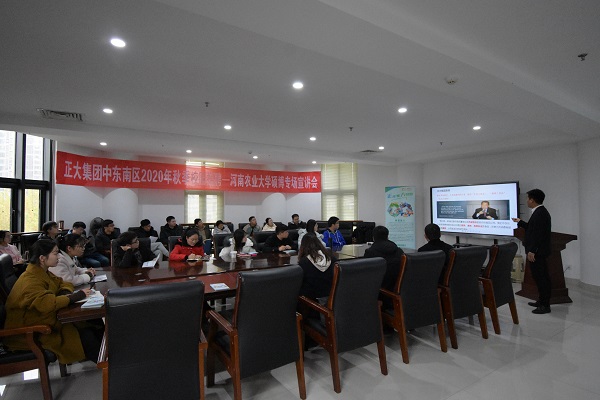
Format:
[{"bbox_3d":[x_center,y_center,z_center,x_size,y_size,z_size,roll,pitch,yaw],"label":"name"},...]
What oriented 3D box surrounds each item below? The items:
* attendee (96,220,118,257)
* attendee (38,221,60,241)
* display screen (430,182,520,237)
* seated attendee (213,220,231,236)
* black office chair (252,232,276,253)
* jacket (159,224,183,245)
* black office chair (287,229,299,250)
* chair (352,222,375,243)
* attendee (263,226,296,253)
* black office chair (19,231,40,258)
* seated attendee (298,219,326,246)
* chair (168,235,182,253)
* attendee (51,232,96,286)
[{"bbox_3d":[-3.500,0.980,5.782,0.520,1.260,0.760,1,-1,-38],"label":"attendee"},{"bbox_3d":[-4.267,0.991,5.395,0.780,1.240,0.520,-1,-1,28],"label":"attendee"},{"bbox_3d":[3.940,0.235,7.320,0.090,1.160,1.950,1,-1,-38],"label":"display screen"},{"bbox_3d":[-1.649,1.047,6.650,0.520,1.240,0.750,0,-1,-25],"label":"seated attendee"},{"bbox_3d":[-0.408,1.093,5.514,0.600,1.040,0.650,1,-1,-32],"label":"black office chair"},{"bbox_3d":[-2.600,0.820,6.336,0.500,0.660,0.420,1,-1,-34],"label":"jacket"},{"bbox_3d":[0.170,1.101,5.873,0.600,1.040,0.650,1,-1,-32],"label":"black office chair"},{"bbox_3d":[1.625,1.141,8.100,0.600,1.080,0.640,0,-1,-30],"label":"chair"},{"bbox_3d":[-0.329,0.990,5.330,0.550,1.240,0.780,1,-1,-36],"label":"attendee"},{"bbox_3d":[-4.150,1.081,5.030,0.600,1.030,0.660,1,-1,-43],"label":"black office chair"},{"bbox_3d":[0.256,1.007,6.000,0.720,1.270,0.500,-1,-2,41],"label":"seated attendee"},{"bbox_3d":[-1.621,1.076,4.681,0.590,1.040,0.650,1,-1,-32],"label":"chair"},{"bbox_3d":[-2.250,0.951,3.203,0.780,1.220,0.520,0,-1,-24],"label":"attendee"}]

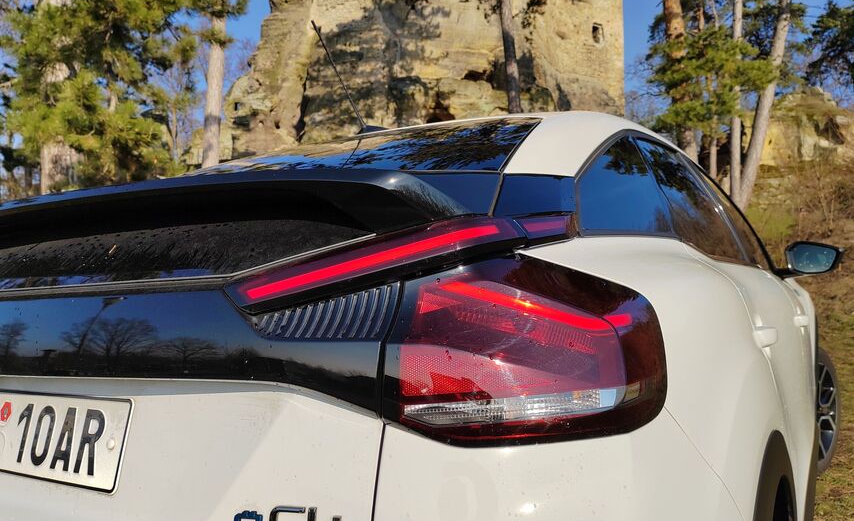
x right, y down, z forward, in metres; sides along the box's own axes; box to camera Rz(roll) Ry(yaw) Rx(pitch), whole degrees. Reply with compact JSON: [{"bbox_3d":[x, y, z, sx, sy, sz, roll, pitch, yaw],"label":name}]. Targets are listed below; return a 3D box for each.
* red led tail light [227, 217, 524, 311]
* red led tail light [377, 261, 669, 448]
[{"bbox_3d":[-0.060,0.007,0.736,0.332,0.057,0.074,-10,-5,11],"label":"red led tail light"},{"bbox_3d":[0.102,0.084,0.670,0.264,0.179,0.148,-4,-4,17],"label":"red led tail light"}]

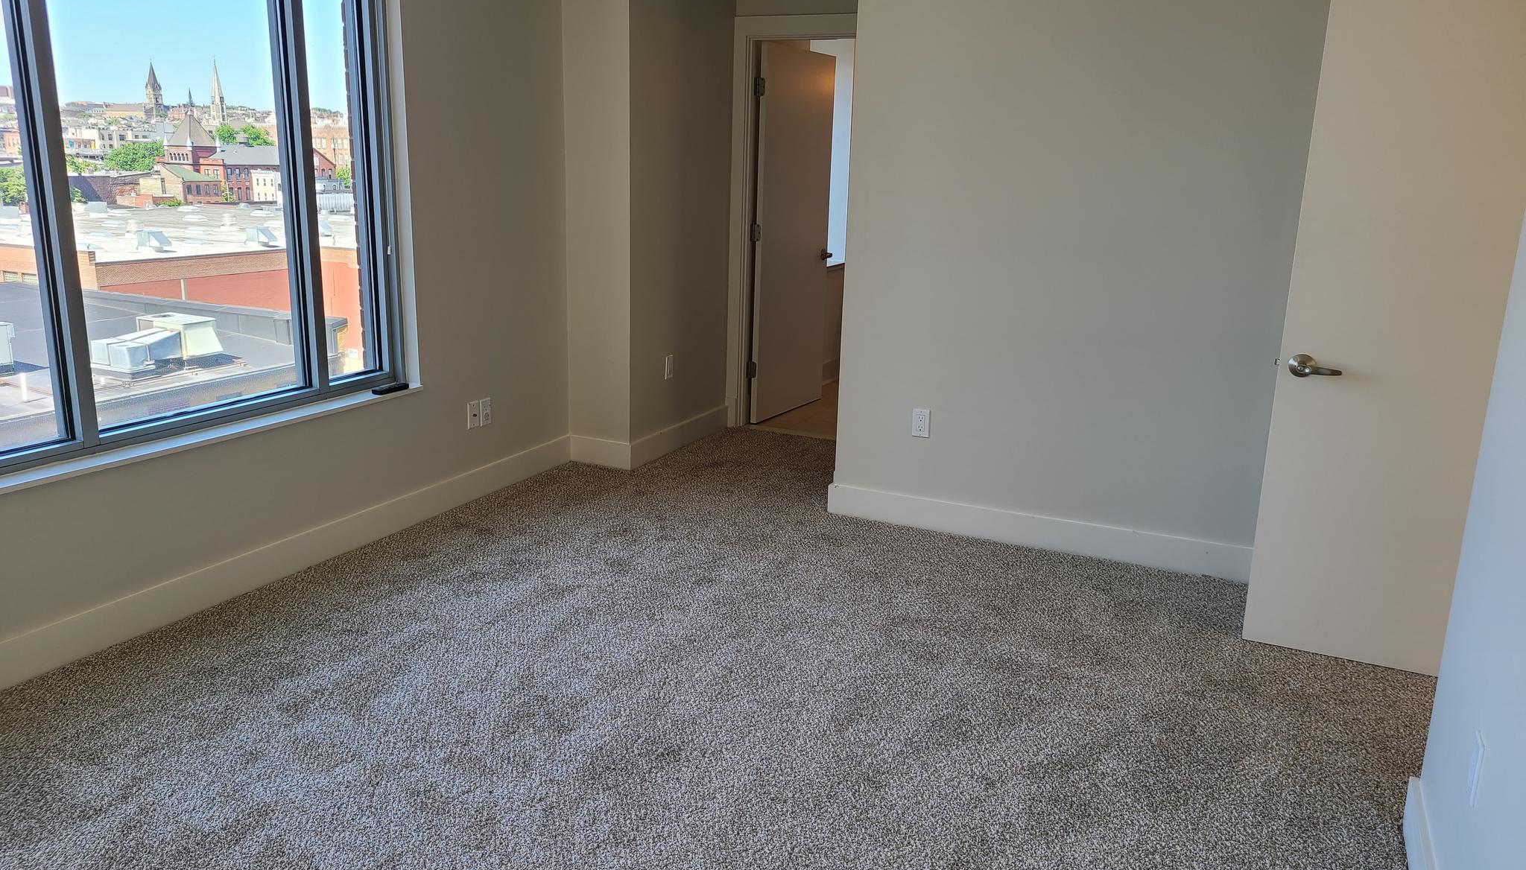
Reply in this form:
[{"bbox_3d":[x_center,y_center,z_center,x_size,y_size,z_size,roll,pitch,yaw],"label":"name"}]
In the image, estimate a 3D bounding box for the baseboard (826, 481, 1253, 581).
[{"bbox_3d":[1.070,0.379,4.559,1.740,0.132,0.019,8,15,24],"label":"baseboard"}]

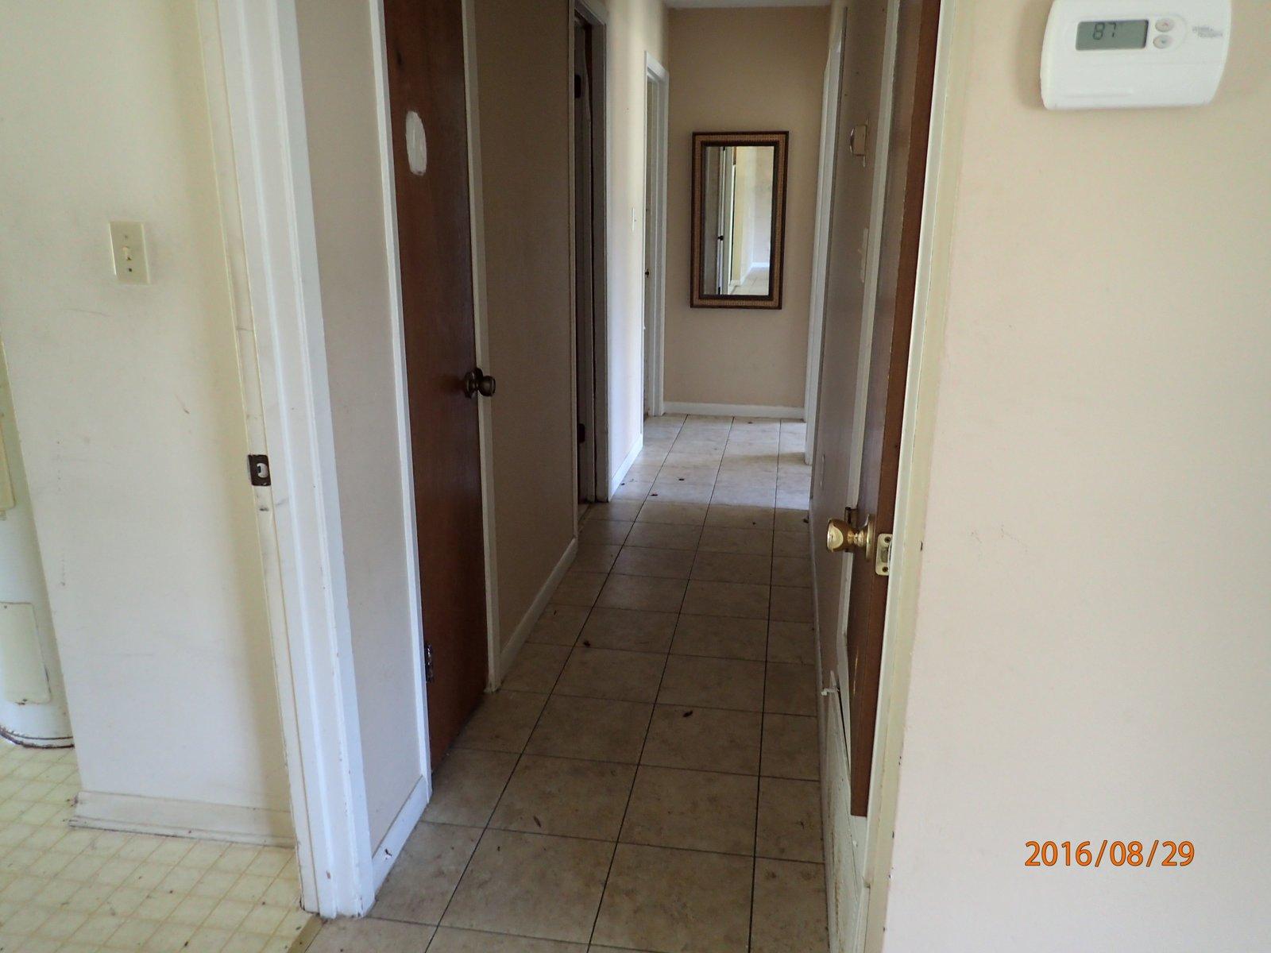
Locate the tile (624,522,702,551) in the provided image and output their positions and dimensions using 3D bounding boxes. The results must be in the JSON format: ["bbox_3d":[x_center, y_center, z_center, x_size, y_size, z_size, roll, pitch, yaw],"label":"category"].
[{"bbox_3d":[0.125,0.261,3.937,0.303,0.010,0.300,3,17,9],"label":"tile"}]

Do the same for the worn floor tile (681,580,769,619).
[{"bbox_3d":[0.331,0.446,3.319,0.303,0.010,0.300,3,17,9],"label":"worn floor tile"}]

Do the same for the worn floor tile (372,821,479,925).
[{"bbox_3d":[-0.450,0.853,1.986,0.161,0.010,0.299,3,17,9],"label":"worn floor tile"}]

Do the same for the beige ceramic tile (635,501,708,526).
[{"bbox_3d":[0.176,0.174,4.235,0.304,0.010,0.299,3,17,9],"label":"beige ceramic tile"}]

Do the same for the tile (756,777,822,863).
[{"bbox_3d":[0.362,0.807,2.155,0.145,0.010,0.299,3,17,9],"label":"tile"}]

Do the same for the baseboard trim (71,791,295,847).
[{"bbox_3d":[-0.985,0.778,2.087,0.642,0.083,0.030,2,17,8],"label":"baseboard trim"}]

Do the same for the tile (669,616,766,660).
[{"bbox_3d":[0.284,0.536,3.046,0.305,0.010,0.299,3,17,9],"label":"tile"}]

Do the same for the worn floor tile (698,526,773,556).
[{"bbox_3d":[0.431,0.276,3.900,0.305,0.010,0.299,3,17,9],"label":"worn floor tile"}]

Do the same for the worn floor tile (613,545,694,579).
[{"bbox_3d":[0.077,0.347,3.651,0.303,0.010,0.300,3,17,9],"label":"worn floor tile"}]

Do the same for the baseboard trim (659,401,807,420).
[{"bbox_3d":[0.651,-0.438,6.103,0.926,0.082,0.014,3,17,9],"label":"baseboard trim"}]

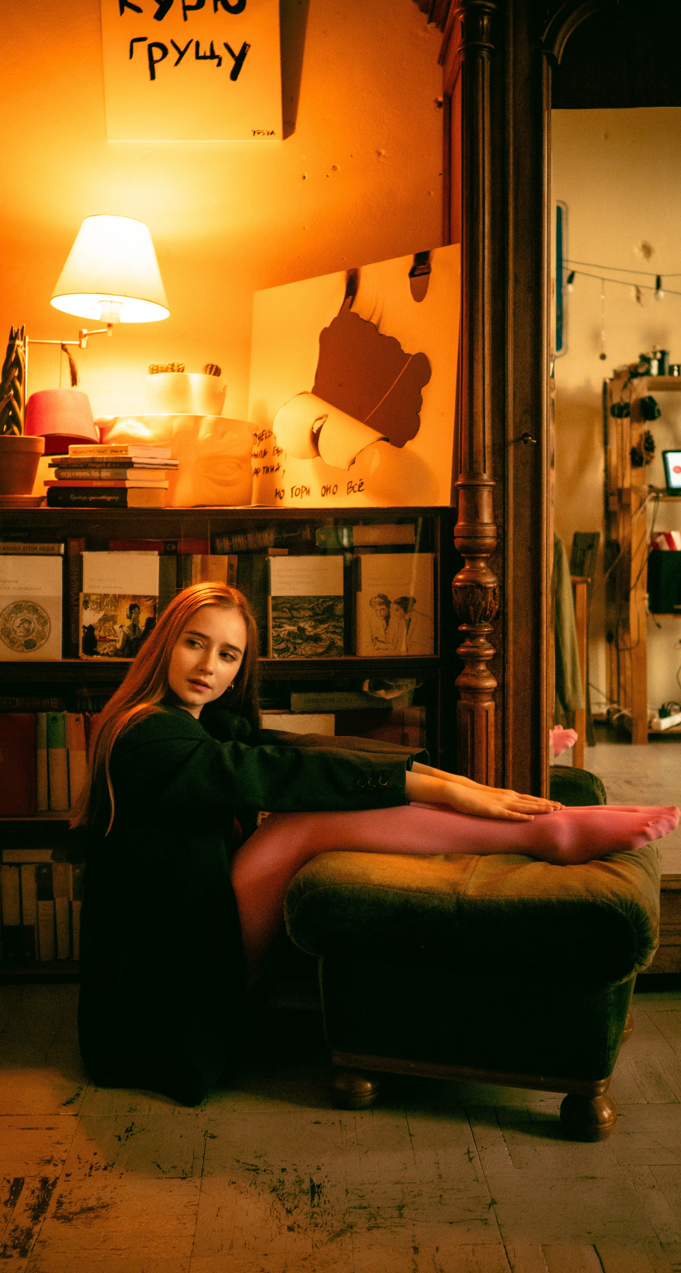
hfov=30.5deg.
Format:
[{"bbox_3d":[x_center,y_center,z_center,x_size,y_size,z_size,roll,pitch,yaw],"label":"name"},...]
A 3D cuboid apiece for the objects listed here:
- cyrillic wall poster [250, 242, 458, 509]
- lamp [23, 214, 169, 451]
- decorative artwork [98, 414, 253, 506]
[{"bbox_3d":[0.017,-0.526,2.684,0.604,0.518,0.030,3,1,44],"label":"cyrillic wall poster"},{"bbox_3d":[-0.520,-0.647,2.666,0.311,0.497,0.280,-1,3,-3],"label":"lamp"},{"bbox_3d":[-0.347,-0.359,2.623,0.331,0.195,0.220,-1,3,-3],"label":"decorative artwork"}]

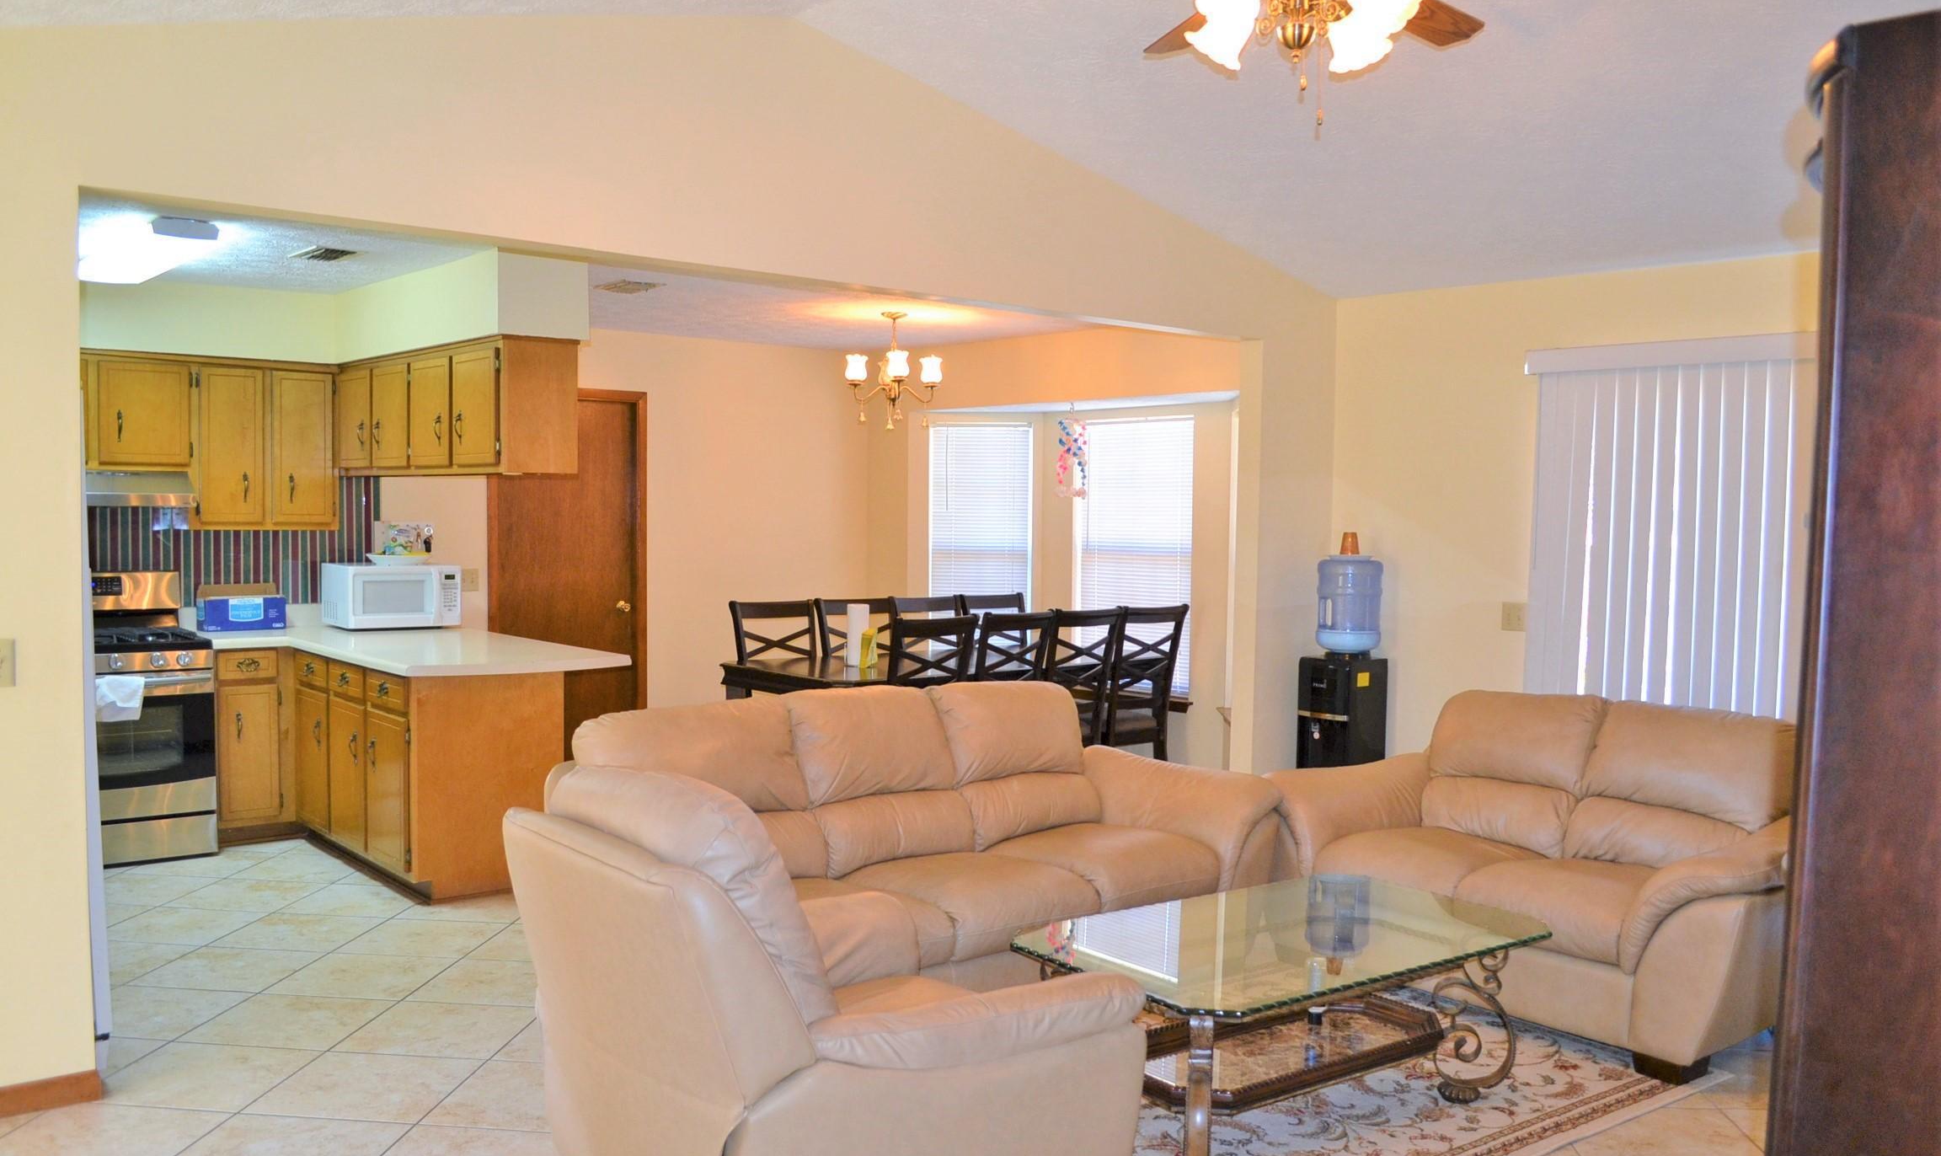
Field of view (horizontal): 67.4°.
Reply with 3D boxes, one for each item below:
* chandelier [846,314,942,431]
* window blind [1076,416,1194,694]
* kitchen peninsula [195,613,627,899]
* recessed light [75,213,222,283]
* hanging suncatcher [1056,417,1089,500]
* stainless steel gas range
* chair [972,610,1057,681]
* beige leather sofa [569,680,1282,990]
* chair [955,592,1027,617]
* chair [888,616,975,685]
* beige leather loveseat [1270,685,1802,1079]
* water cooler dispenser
[{"bbox_3d":[-0.380,-1.027,7.220,0.480,0.585,0.480,1,3,0],"label":"chandelier"},{"bbox_3d":[0.931,-0.127,8.204,0.050,1.520,0.830,-2,4,-42],"label":"window blind"},{"bbox_3d":[-2.452,0.703,6.180,1.190,0.940,2.020,-2,4,-41],"label":"kitchen peninsula"},{"bbox_3d":[-2.909,-1.156,5.129,0.230,0.090,1.270,-2,4,-40],"label":"recessed light"},{"bbox_3d":[0.545,-0.638,7.750,0.150,0.440,0.170,-1,4,-40],"label":"hanging suncatcher"},{"bbox_3d":[-3.579,0.580,5.947,0.760,1.180,0.700,-2,4,-43],"label":"stainless steel gas range"},{"bbox_3d":[0.043,0.673,6.970,0.450,1.050,0.560,-2,4,-42],"label":"chair"},{"bbox_3d":[-0.099,0.826,4.277,2.160,0.950,0.930,-2,4,-39],"label":"beige leather sofa"},{"bbox_3d":[0.265,0.627,7.926,0.450,1.050,0.560,-2,4,-42],"label":"chair"},{"bbox_3d":[-0.328,0.672,6.480,0.460,1.020,0.550,-2,4,-39],"label":"chair"},{"bbox_3d":[1.771,0.831,4.532,0.920,0.940,1.580,-2,4,-43],"label":"beige leather loveseat"},{"bbox_3d":[1.614,0.519,6.311,0.300,1.420,0.285,-2,4,-42],"label":"water cooler dispenser"}]

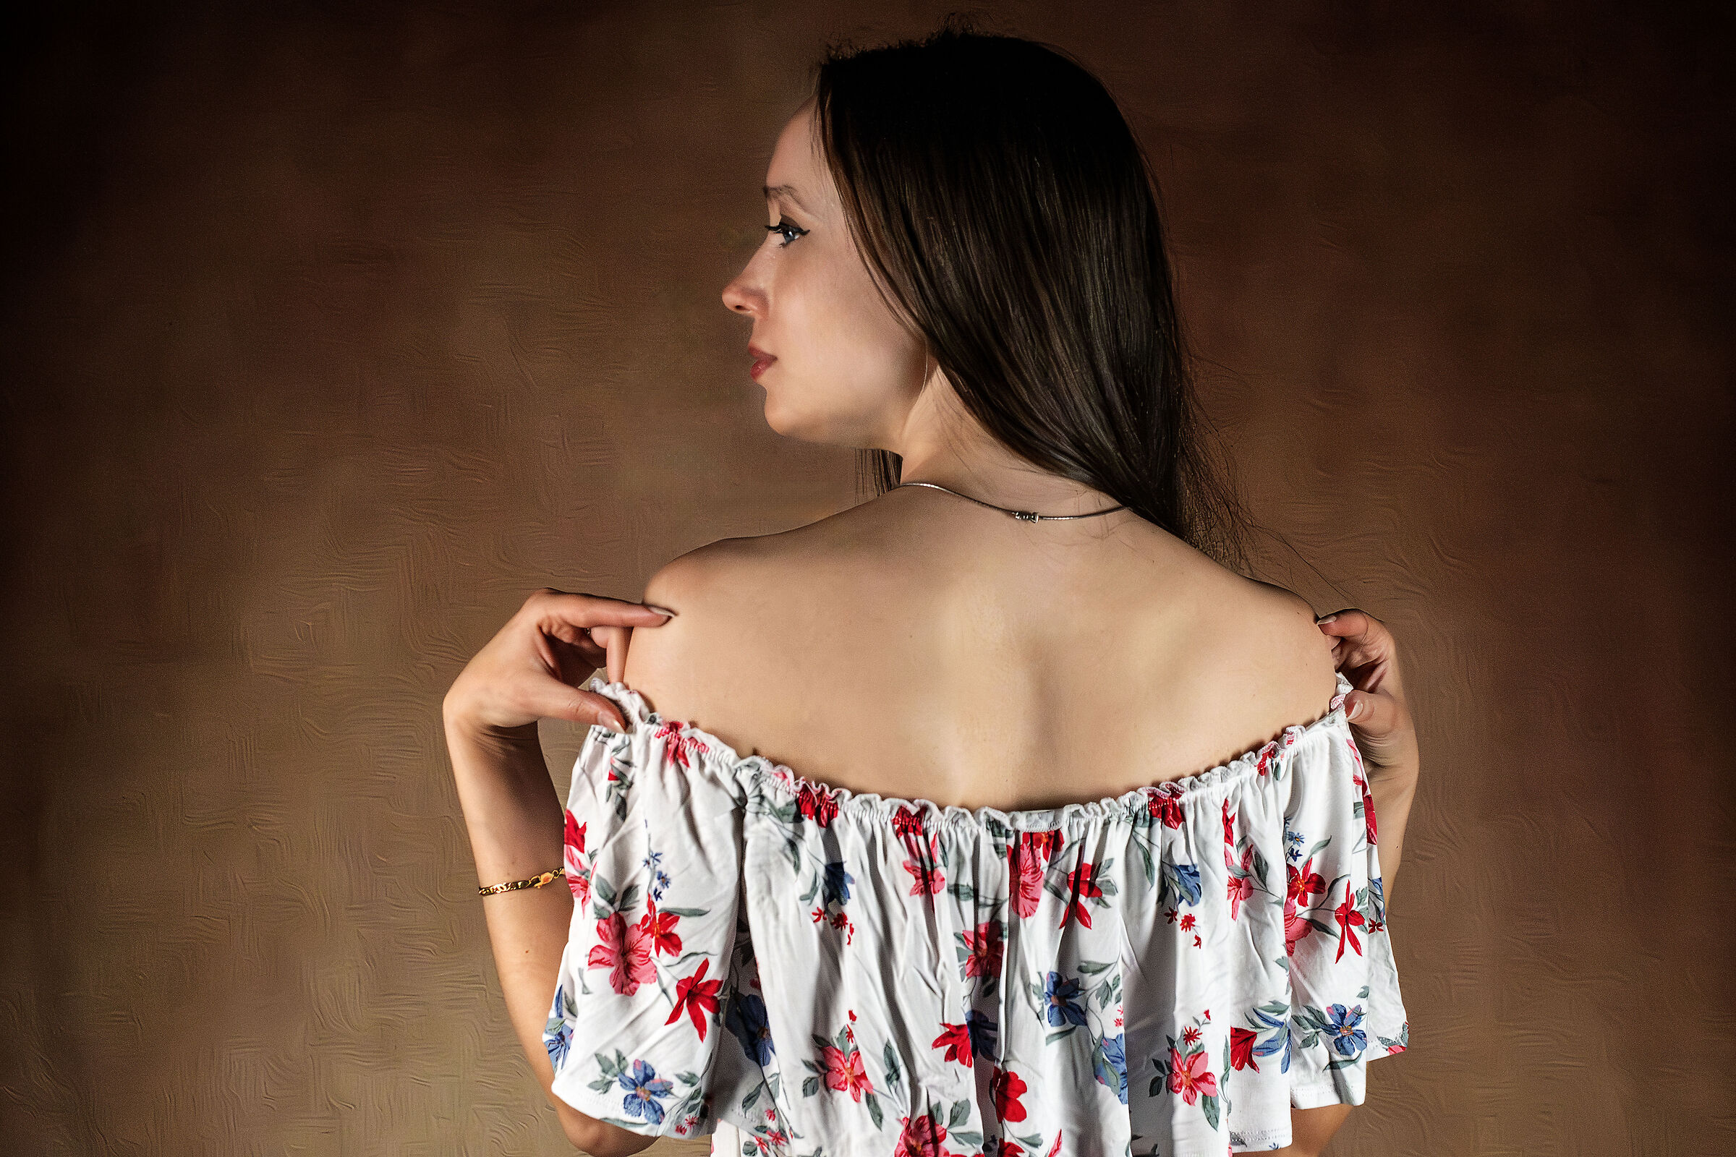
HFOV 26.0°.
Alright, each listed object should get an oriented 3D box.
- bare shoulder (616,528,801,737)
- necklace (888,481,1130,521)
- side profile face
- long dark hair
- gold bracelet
[{"bbox_3d":[-0.090,0.031,2.110,0.105,0.113,0.110,0,0,-6],"label":"bare shoulder"},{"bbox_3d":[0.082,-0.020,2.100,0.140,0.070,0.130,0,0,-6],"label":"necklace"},{"bbox_3d":[-0.023,-0.171,2.100,0.112,0.195,0.140,0,0,10],"label":"side profile face"},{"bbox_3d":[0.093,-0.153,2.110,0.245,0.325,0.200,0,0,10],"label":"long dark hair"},{"bbox_3d":[-0.194,0.174,2.160,0.062,0.016,0.056,-15,3,-6],"label":"gold bracelet"}]

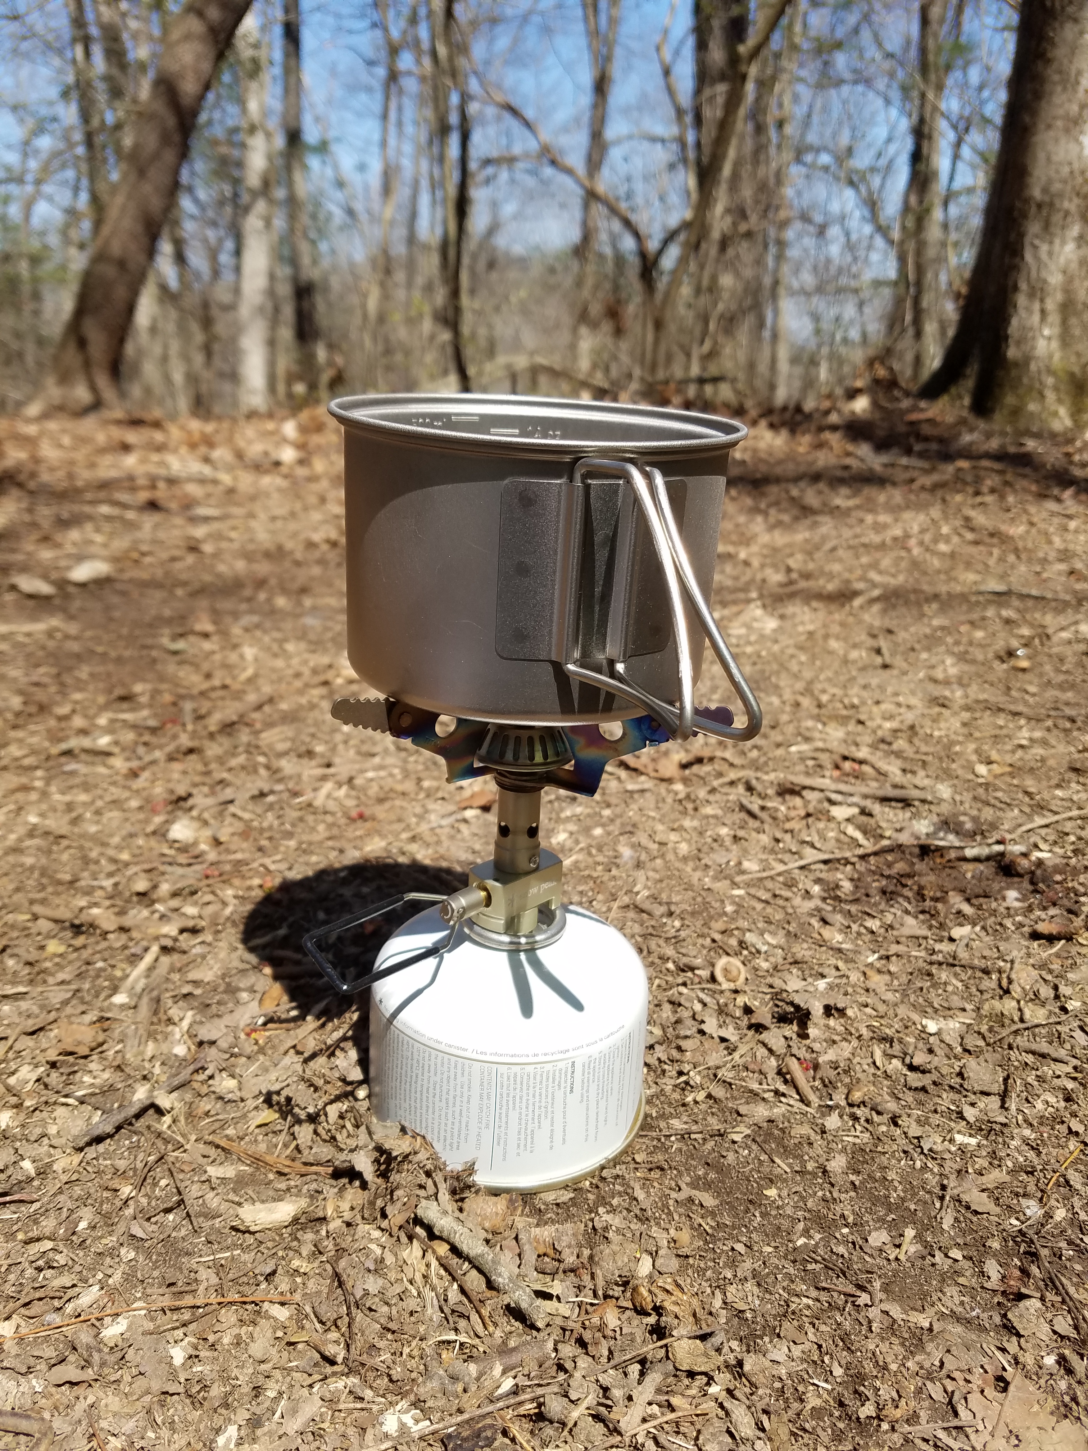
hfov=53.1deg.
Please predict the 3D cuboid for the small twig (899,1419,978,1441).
[{"bbox_3d":[0.094,0.166,0.259,0.021,0.003,0.002,-1,19,-11],"label":"small twig"}]

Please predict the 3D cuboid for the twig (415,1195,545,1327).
[{"bbox_3d":[-0.018,0.144,0.294,0.006,0.007,0.051,-13,25,-40],"label":"twig"}]

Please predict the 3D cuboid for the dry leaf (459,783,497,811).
[{"bbox_3d":[-0.037,0.041,0.608,0.021,0.008,0.019,0,19,-3],"label":"dry leaf"}]

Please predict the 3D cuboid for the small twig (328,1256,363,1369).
[{"bbox_3d":[-0.051,0.150,0.281,0.004,0.003,0.035,-3,20,-19],"label":"small twig"}]

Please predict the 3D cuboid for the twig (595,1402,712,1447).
[{"bbox_3d":[0.026,0.163,0.255,0.030,0.003,0.004,-4,20,-19],"label":"twig"}]

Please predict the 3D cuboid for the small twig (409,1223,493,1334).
[{"bbox_3d":[-0.025,0.146,0.291,0.004,0.004,0.043,-11,24,-36],"label":"small twig"}]

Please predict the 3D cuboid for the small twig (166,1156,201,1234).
[{"bbox_3d":[-0.108,0.140,0.325,0.001,0.001,0.037,-10,22,-30],"label":"small twig"}]

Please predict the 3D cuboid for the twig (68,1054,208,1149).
[{"bbox_3d":[-0.135,0.125,0.367,0.005,0.005,0.057,11,21,27],"label":"twig"}]

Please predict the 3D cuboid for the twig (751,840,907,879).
[{"bbox_3d":[0.142,0.066,0.540,0.095,0.004,0.004,-8,21,-24],"label":"twig"}]

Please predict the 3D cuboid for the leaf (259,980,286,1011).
[{"bbox_3d":[-0.105,0.105,0.422,0.009,0.006,0.014,-4,19,-15],"label":"leaf"}]

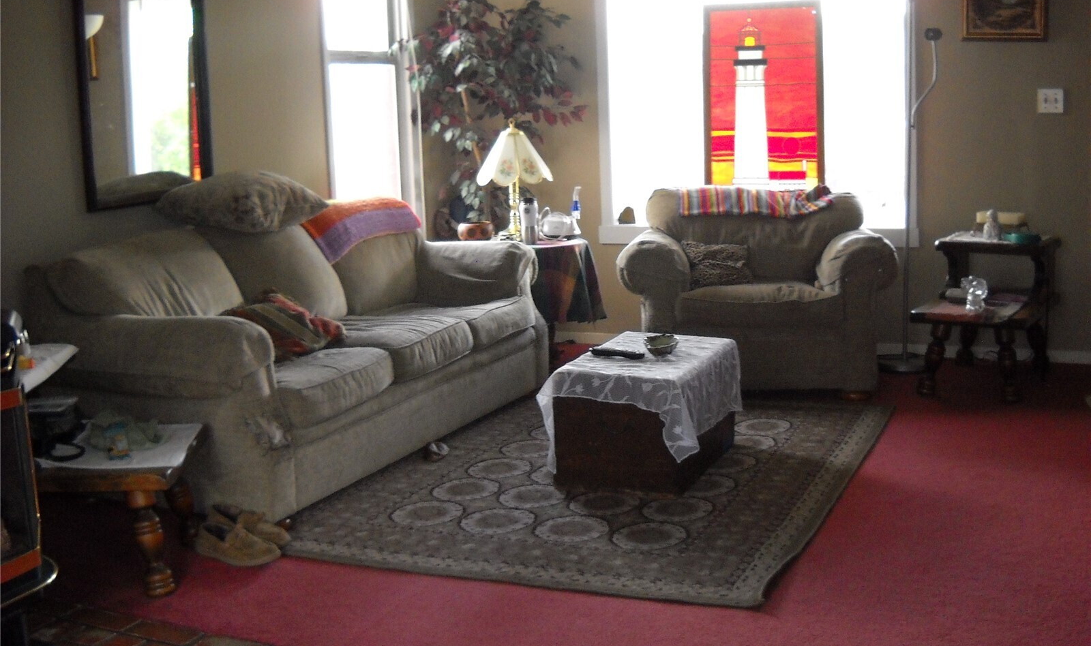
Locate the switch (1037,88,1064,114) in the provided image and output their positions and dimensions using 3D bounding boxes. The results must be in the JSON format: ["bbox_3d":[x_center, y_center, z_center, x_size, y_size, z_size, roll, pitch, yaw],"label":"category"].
[{"bbox_3d":[2.261,-0.992,5.786,0.112,0.113,0.012,2,11,17],"label":"switch"}]

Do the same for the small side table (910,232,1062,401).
[{"bbox_3d":[1.879,-0.033,5.503,0.440,0.620,0.690,5,12,32],"label":"small side table"}]

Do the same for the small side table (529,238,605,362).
[{"bbox_3d":[-0.076,-0.120,6.295,0.680,0.610,0.660,2,10,24],"label":"small side table"}]

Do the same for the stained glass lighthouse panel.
[{"bbox_3d":[1.043,-1.008,6.184,0.548,1.010,0.030,2,11,17],"label":"stained glass lighthouse panel"}]

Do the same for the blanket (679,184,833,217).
[{"bbox_3d":[0.947,-0.552,5.846,0.710,0.160,0.250,0,10,16],"label":"blanket"}]

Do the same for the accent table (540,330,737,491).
[{"bbox_3d":[0.356,0.271,4.468,0.500,0.340,0.760,3,11,22],"label":"accent table"}]

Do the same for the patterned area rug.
[{"bbox_3d":[0.259,0.482,4.446,1.550,0.018,2.288,2,10,24],"label":"patterned area rug"}]

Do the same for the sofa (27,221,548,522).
[{"bbox_3d":[-0.789,0.022,4.891,0.920,0.860,2.040,3,11,22],"label":"sofa"}]

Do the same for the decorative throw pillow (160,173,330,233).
[{"bbox_3d":[-1.064,-0.432,4.533,0.450,0.190,0.460,2,10,24],"label":"decorative throw pillow"}]

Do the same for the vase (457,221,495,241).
[{"bbox_3d":[-0.320,-0.416,5.920,0.168,0.086,0.168,-1,10,0],"label":"vase"}]

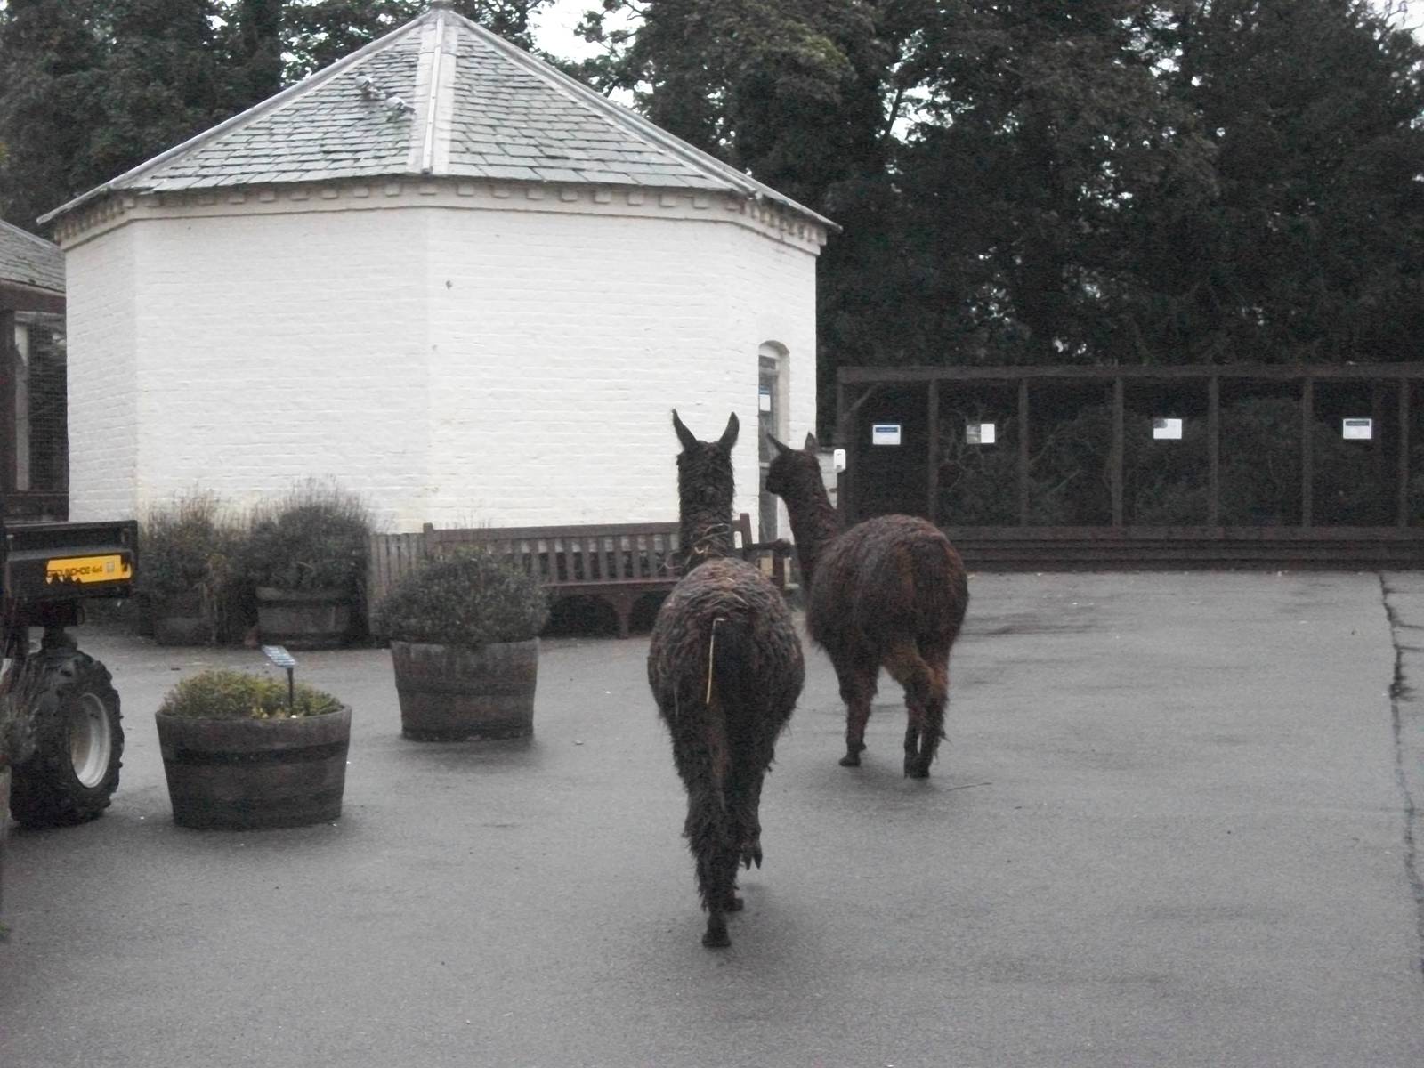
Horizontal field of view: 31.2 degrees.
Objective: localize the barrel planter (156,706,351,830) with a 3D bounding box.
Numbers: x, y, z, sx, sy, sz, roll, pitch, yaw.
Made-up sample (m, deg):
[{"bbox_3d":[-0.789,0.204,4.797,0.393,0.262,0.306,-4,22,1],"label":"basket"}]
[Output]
[{"bbox_3d":[-1.683,0.847,9.431,0.715,0.410,0.715,0,2,0],"label":"barrel planter"}]

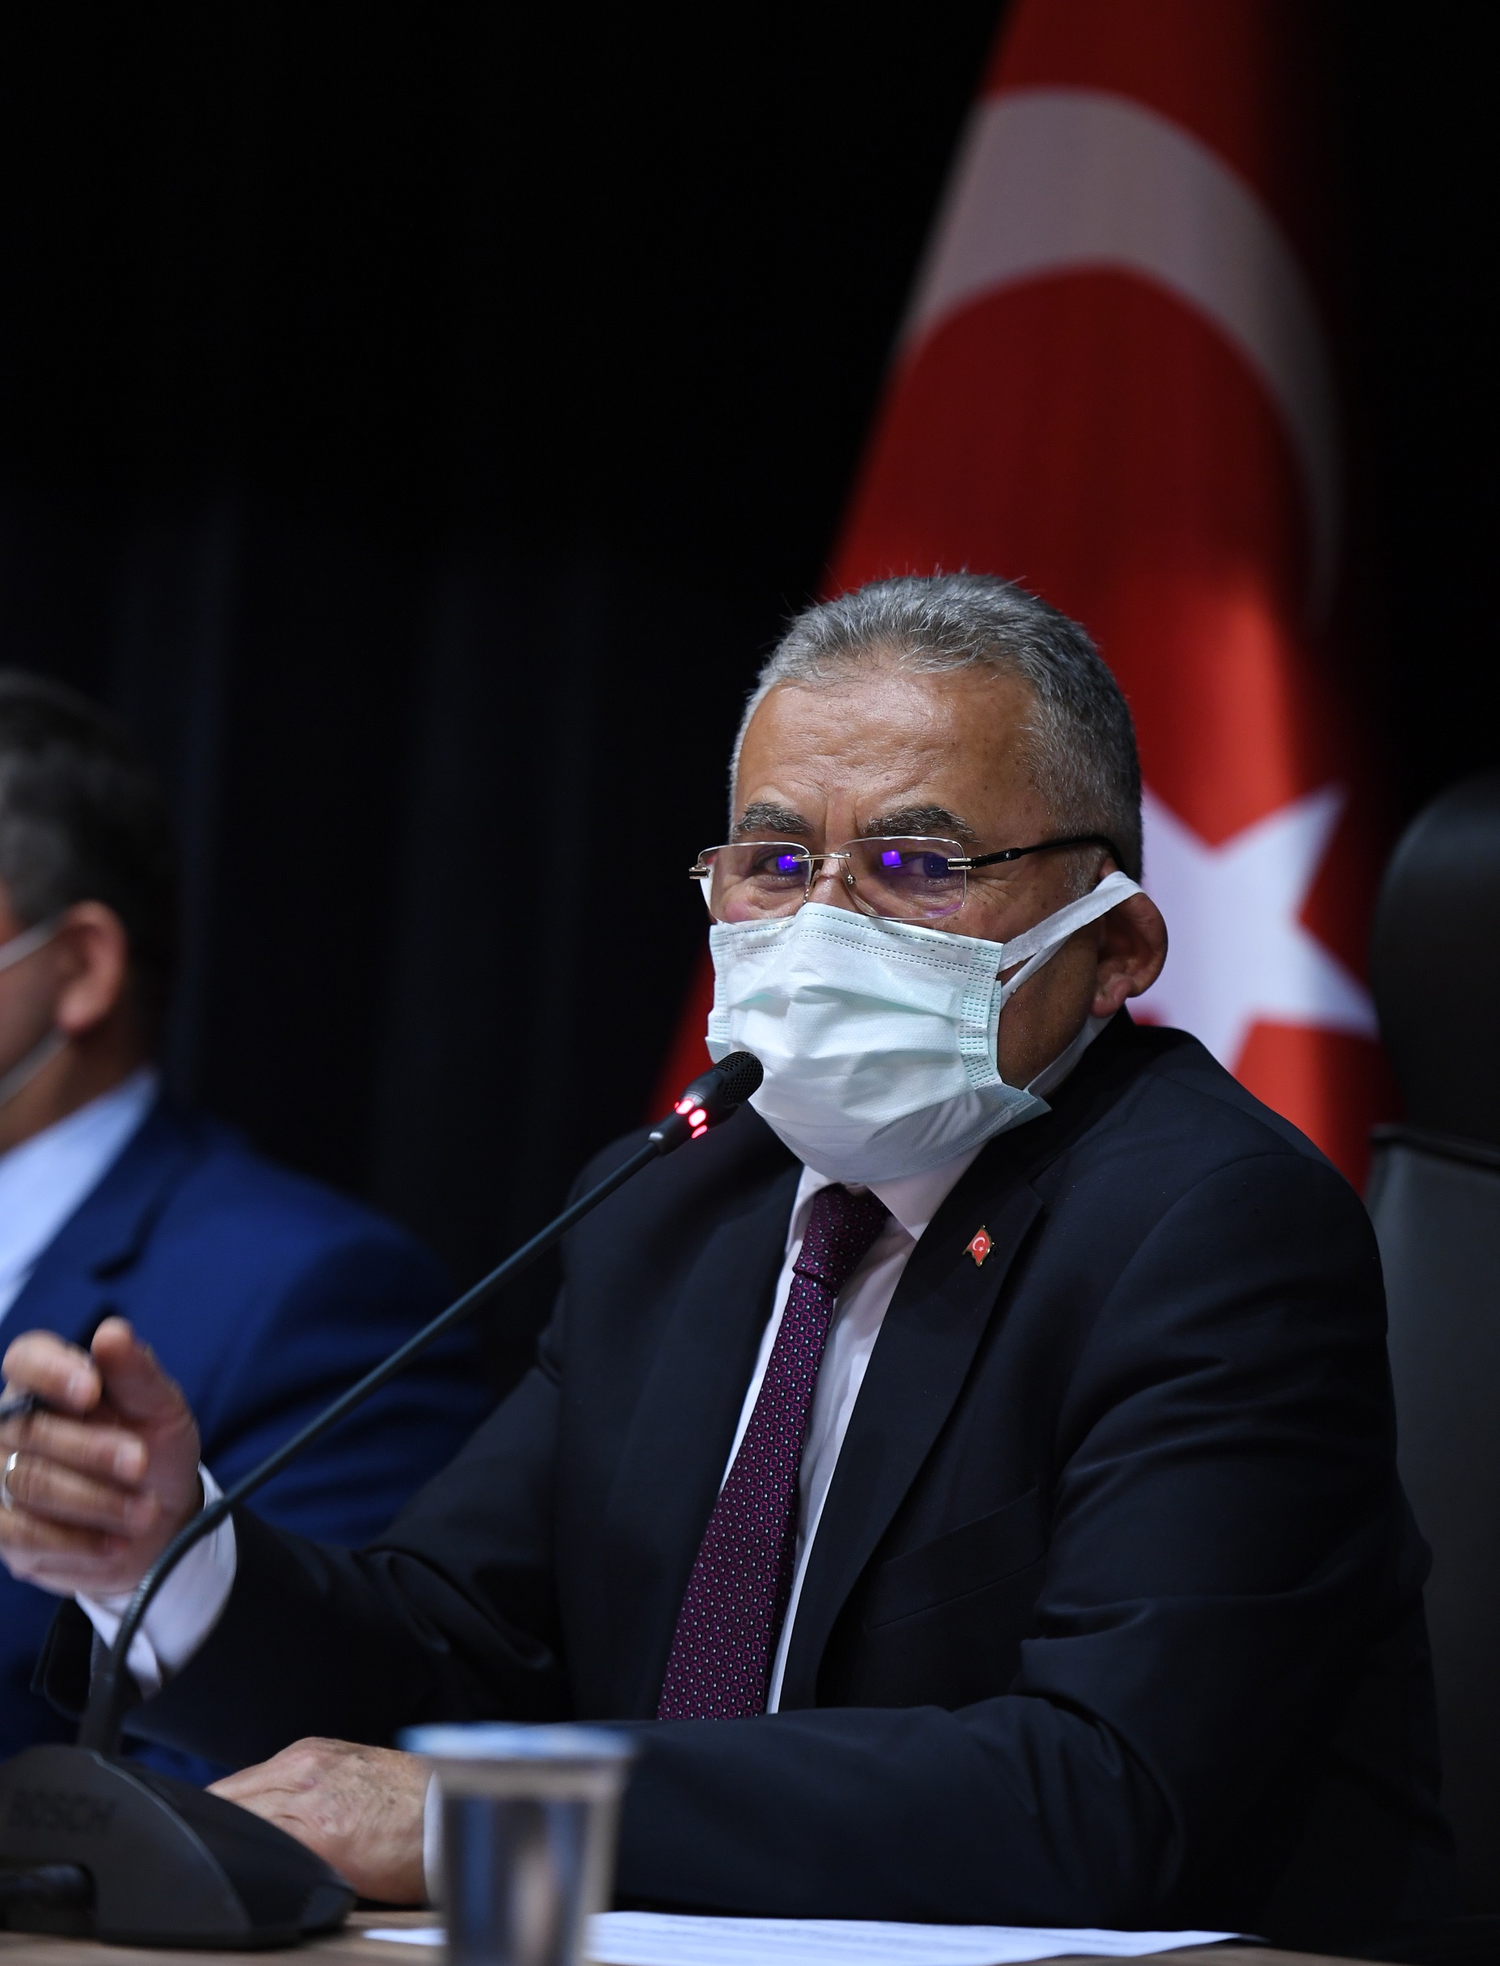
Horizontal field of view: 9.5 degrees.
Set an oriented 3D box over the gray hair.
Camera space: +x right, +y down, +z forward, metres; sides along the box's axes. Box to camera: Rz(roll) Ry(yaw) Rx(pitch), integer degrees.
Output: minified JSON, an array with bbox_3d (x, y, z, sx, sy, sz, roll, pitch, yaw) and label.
[{"bbox_3d":[0.078,-0.095,3.710,0.165,0.155,0.190,1,6,31],"label":"gray hair"}]

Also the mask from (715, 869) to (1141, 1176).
[{"bbox_3d":[0.054,0.018,3.660,0.150,0.125,0.120,1,6,31],"label":"mask"}]

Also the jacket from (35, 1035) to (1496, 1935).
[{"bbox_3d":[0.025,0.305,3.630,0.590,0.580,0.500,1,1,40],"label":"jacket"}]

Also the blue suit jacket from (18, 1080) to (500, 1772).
[{"bbox_3d":[-0.370,0.345,4.300,0.560,0.580,0.420,1,1,38],"label":"blue suit jacket"}]

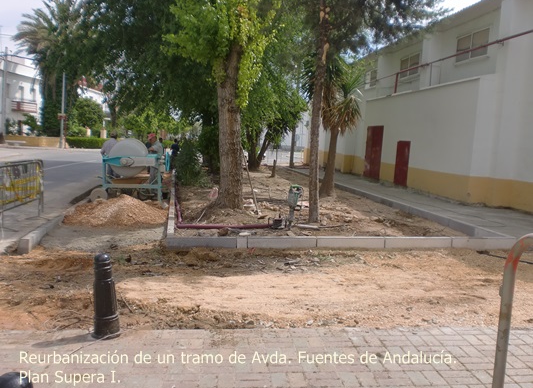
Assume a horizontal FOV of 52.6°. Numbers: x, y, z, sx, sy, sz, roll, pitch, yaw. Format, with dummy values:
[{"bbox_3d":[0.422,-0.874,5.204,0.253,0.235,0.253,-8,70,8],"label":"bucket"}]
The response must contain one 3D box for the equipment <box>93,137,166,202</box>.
[{"bbox_3d":[-3.427,-0.582,13.338,1.700,1.500,1.150,0,6,-10],"label":"equipment"}]

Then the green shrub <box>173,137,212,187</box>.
[{"bbox_3d":[-2.291,-0.975,16.689,1.120,1.470,1.100,1,6,-8],"label":"green shrub"}]

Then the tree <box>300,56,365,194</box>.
[{"bbox_3d":[1.756,-1.769,14.125,1.580,3.650,1.500,2,5,7],"label":"tree"}]

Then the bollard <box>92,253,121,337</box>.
[{"bbox_3d":[-1.126,0.708,3.796,0.200,0.585,0.200,0,6,-17],"label":"bollard"}]

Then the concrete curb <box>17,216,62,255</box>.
[{"bbox_3d":[-3.437,0.591,8.383,0.140,0.210,2.400,0,6,-10],"label":"concrete curb"}]

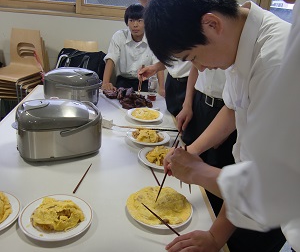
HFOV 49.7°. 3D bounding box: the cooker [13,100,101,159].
[{"bbox_3d":[-0.407,-0.002,1.432,0.362,0.204,0.258,-7,25,-30],"label":"cooker"}]

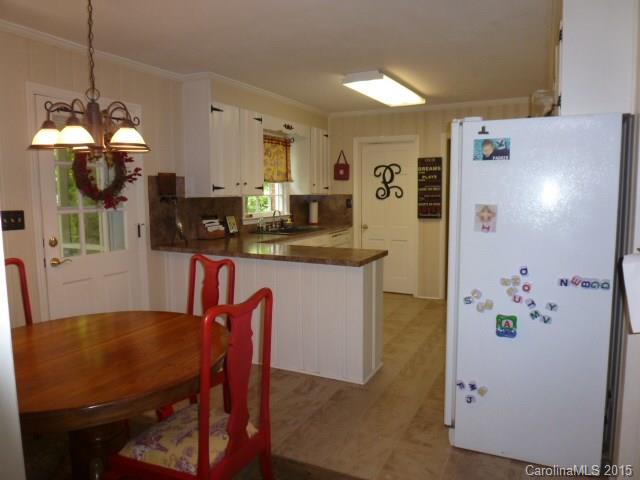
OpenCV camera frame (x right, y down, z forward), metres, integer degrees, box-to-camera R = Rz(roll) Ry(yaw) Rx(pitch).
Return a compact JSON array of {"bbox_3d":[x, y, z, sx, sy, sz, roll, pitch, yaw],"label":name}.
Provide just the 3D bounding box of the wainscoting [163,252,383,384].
[{"bbox_3d":[-0.470,0.547,3.801,1.976,0.881,0.444,3,7,27],"label":"wainscoting"}]

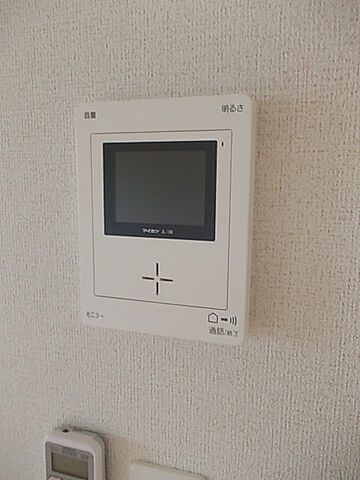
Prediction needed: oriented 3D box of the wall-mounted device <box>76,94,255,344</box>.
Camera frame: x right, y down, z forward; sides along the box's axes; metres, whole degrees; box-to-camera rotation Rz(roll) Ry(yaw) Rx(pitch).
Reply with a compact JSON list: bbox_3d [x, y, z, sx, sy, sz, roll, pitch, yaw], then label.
[{"bbox_3d":[-0.013,-0.015,0.296,0.132,0.173,0.023,3,9,17],"label":"wall-mounted device"}]

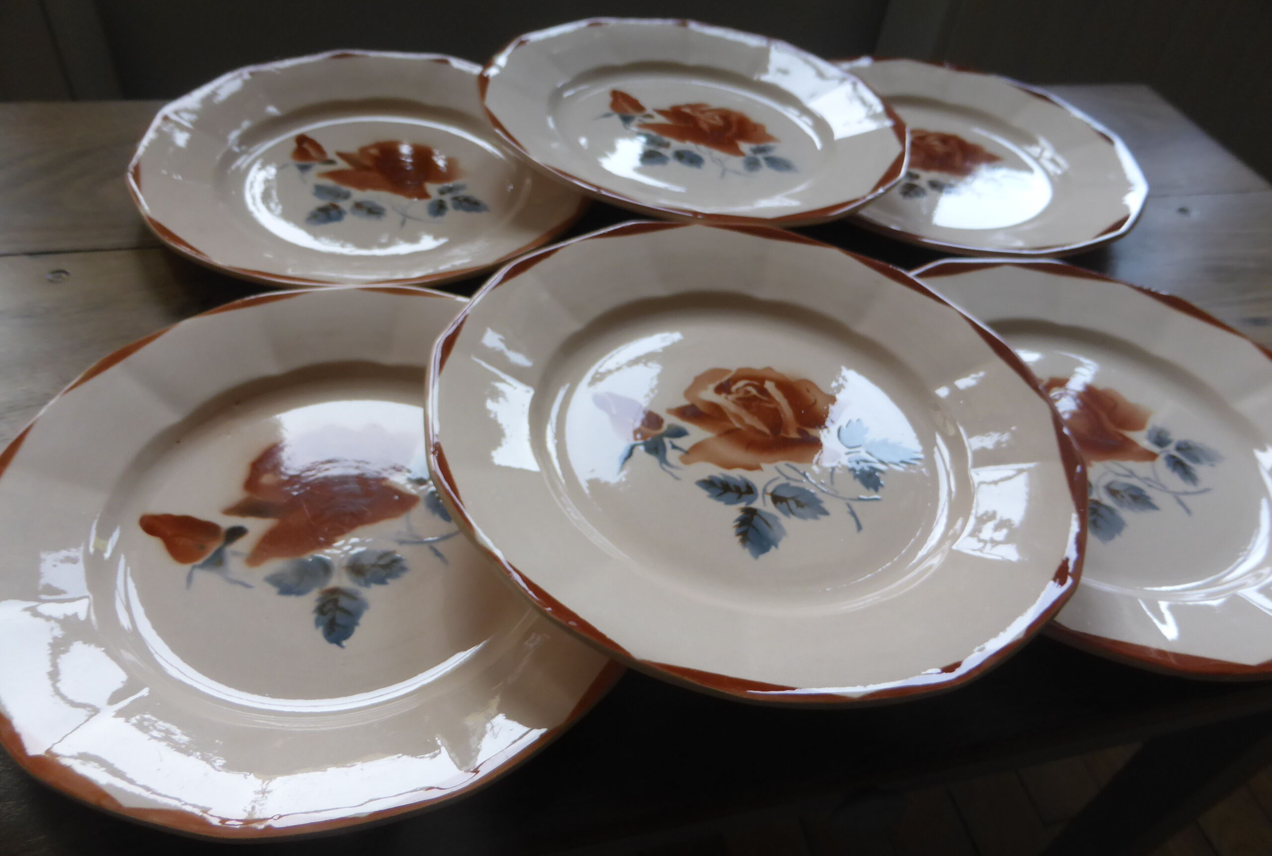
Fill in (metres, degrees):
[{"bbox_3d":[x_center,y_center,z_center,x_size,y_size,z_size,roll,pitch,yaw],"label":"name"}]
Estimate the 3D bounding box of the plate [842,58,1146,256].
[{"bbox_3d":[0.190,-0.166,0.570,0.234,0.025,0.234,3,46,-3],"label":"plate"}]

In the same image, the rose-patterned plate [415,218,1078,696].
[{"bbox_3d":[0.043,-0.001,0.343,0.238,0.025,0.238,5,44,-5],"label":"rose-patterned plate"}]

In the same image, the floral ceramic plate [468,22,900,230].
[{"bbox_3d":[0.033,-0.171,0.516,0.238,0.025,0.238,5,44,-5],"label":"floral ceramic plate"}]

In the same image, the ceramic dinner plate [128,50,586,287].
[{"bbox_3d":[-0.141,-0.140,0.500,0.240,0.025,0.240,3,46,-3],"label":"ceramic dinner plate"}]

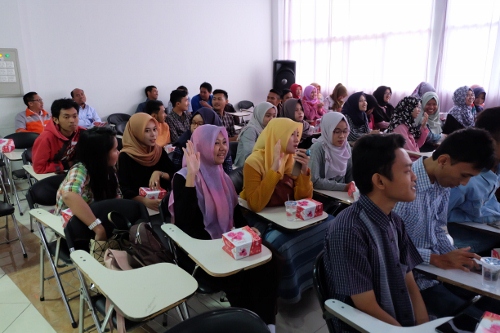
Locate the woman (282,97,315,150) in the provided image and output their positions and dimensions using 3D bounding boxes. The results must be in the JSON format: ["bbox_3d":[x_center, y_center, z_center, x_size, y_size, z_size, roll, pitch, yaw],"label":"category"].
[{"bbox_3d":[0.540,-0.029,3.825,0.460,1.294,0.750,-12,18,-39],"label":"woman"}]

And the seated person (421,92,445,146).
[{"bbox_3d":[2.065,-0.137,4.106,0.480,1.310,0.720,-10,17,-34],"label":"seated person"}]

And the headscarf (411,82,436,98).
[{"bbox_3d":[2.434,-0.957,5.200,0.290,0.400,0.300,-10,18,-35],"label":"headscarf"}]

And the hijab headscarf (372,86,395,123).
[{"bbox_3d":[1.849,-0.875,5.228,0.330,0.470,0.320,-11,18,-37],"label":"hijab headscarf"}]

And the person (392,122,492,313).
[{"bbox_3d":[0.869,0.463,1.790,0.820,1.280,0.520,13,19,41],"label":"person"}]

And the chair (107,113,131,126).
[{"bbox_3d":[-1.903,-0.343,5.811,0.600,0.820,0.500,12,19,41],"label":"chair"}]

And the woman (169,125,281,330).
[{"bbox_3d":[-0.143,0.384,2.131,0.540,1.240,0.780,-10,18,-35],"label":"woman"}]

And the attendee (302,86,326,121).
[{"bbox_3d":[1.088,-0.567,5.712,0.800,1.260,0.480,12,19,40],"label":"attendee"}]

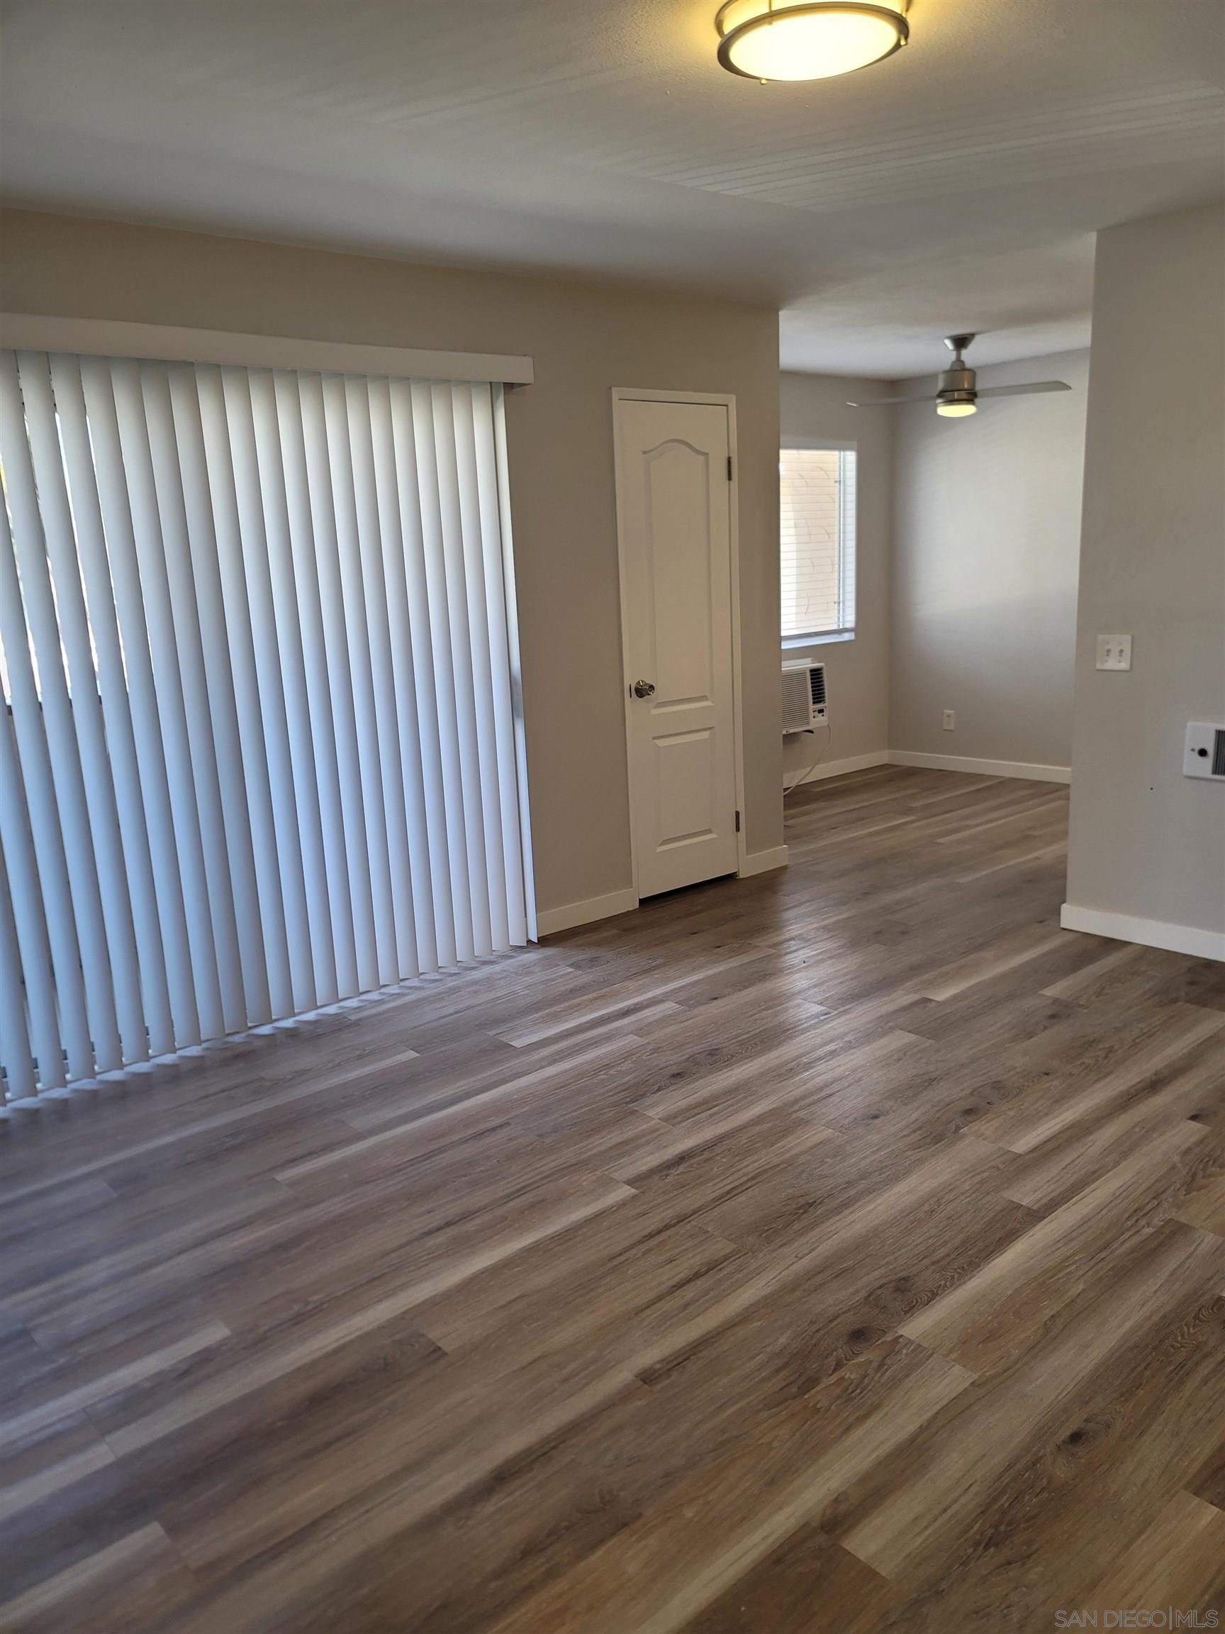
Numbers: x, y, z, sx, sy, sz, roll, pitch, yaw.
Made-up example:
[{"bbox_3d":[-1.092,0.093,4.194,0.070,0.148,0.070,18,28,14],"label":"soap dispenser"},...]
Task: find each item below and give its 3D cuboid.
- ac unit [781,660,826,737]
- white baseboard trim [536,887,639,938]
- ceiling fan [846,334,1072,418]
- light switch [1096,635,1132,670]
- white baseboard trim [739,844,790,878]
[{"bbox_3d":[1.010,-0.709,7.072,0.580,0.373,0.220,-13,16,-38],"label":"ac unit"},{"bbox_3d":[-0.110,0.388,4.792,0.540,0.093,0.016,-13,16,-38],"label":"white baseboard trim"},{"bbox_3d":[1.747,-2.211,5.950,1.100,0.376,1.000,1,13,16],"label":"ceiling fan"},{"bbox_3d":[1.766,-0.575,4.139,0.012,0.122,0.124,-13,16,-38],"label":"light switch"},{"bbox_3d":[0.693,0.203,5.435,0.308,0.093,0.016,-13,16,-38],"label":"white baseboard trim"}]

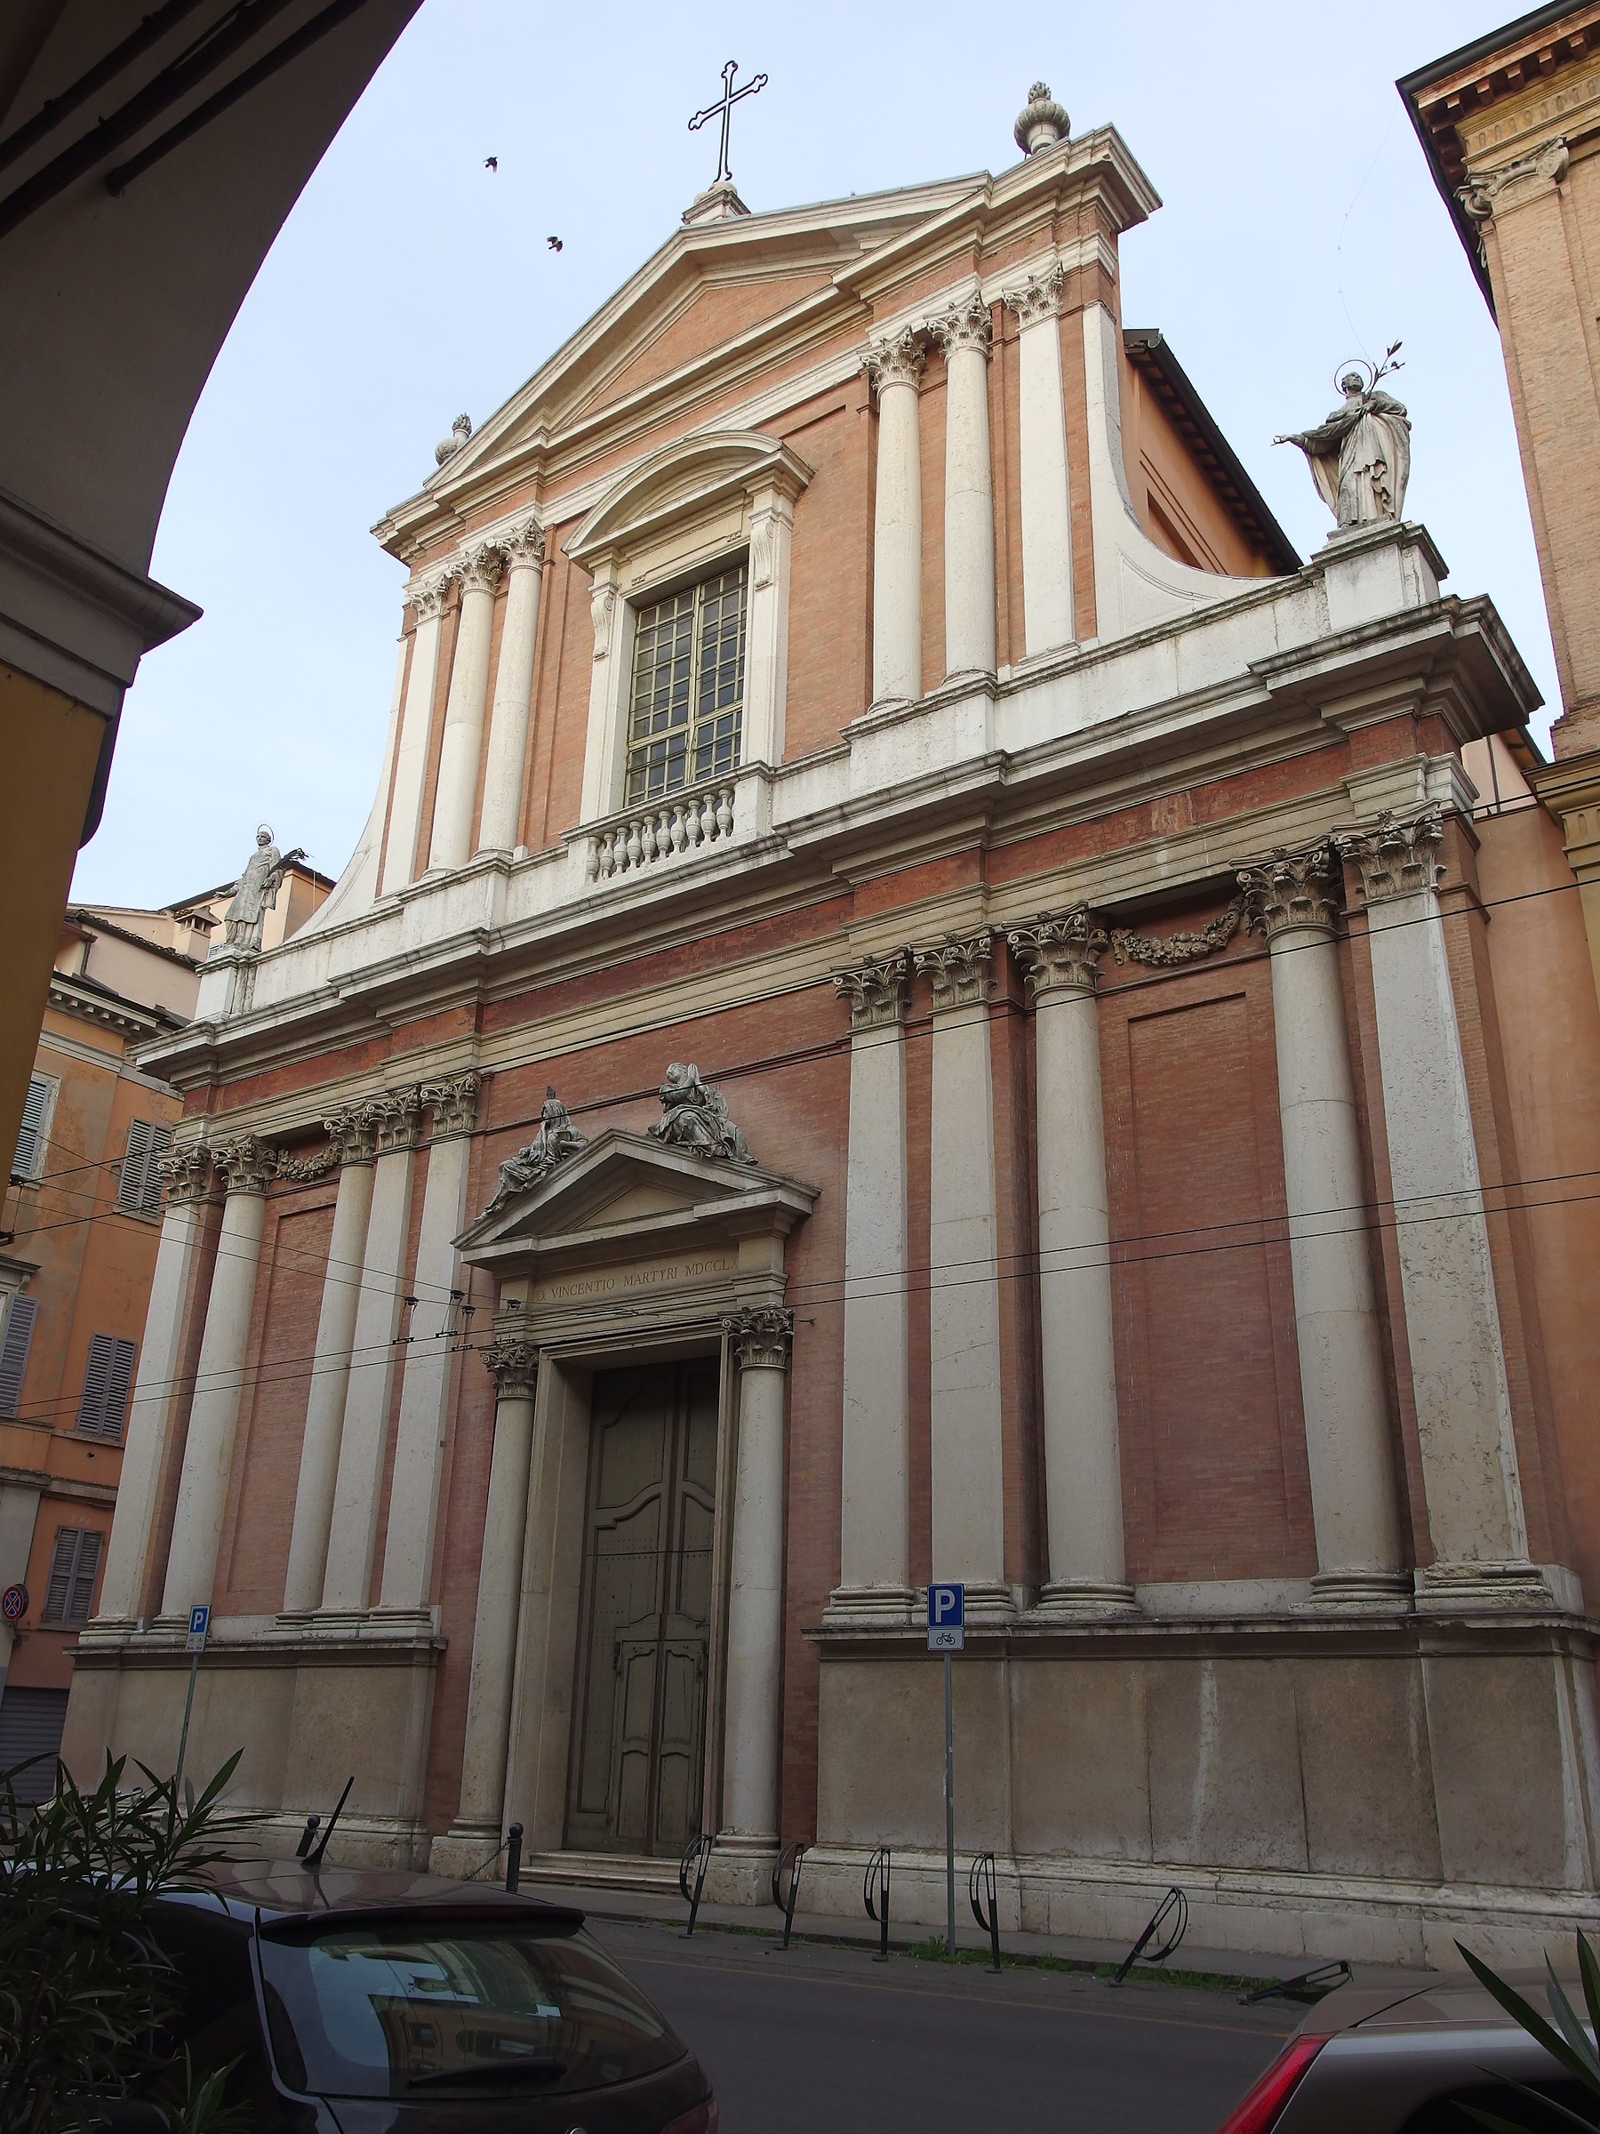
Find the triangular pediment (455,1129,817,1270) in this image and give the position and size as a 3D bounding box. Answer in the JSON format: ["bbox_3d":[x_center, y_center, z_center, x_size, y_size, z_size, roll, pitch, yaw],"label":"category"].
[{"bbox_3d":[-2.409,1.732,24.026,6.160,1.610,0.770,-14,-26,34],"label":"triangular pediment"}]

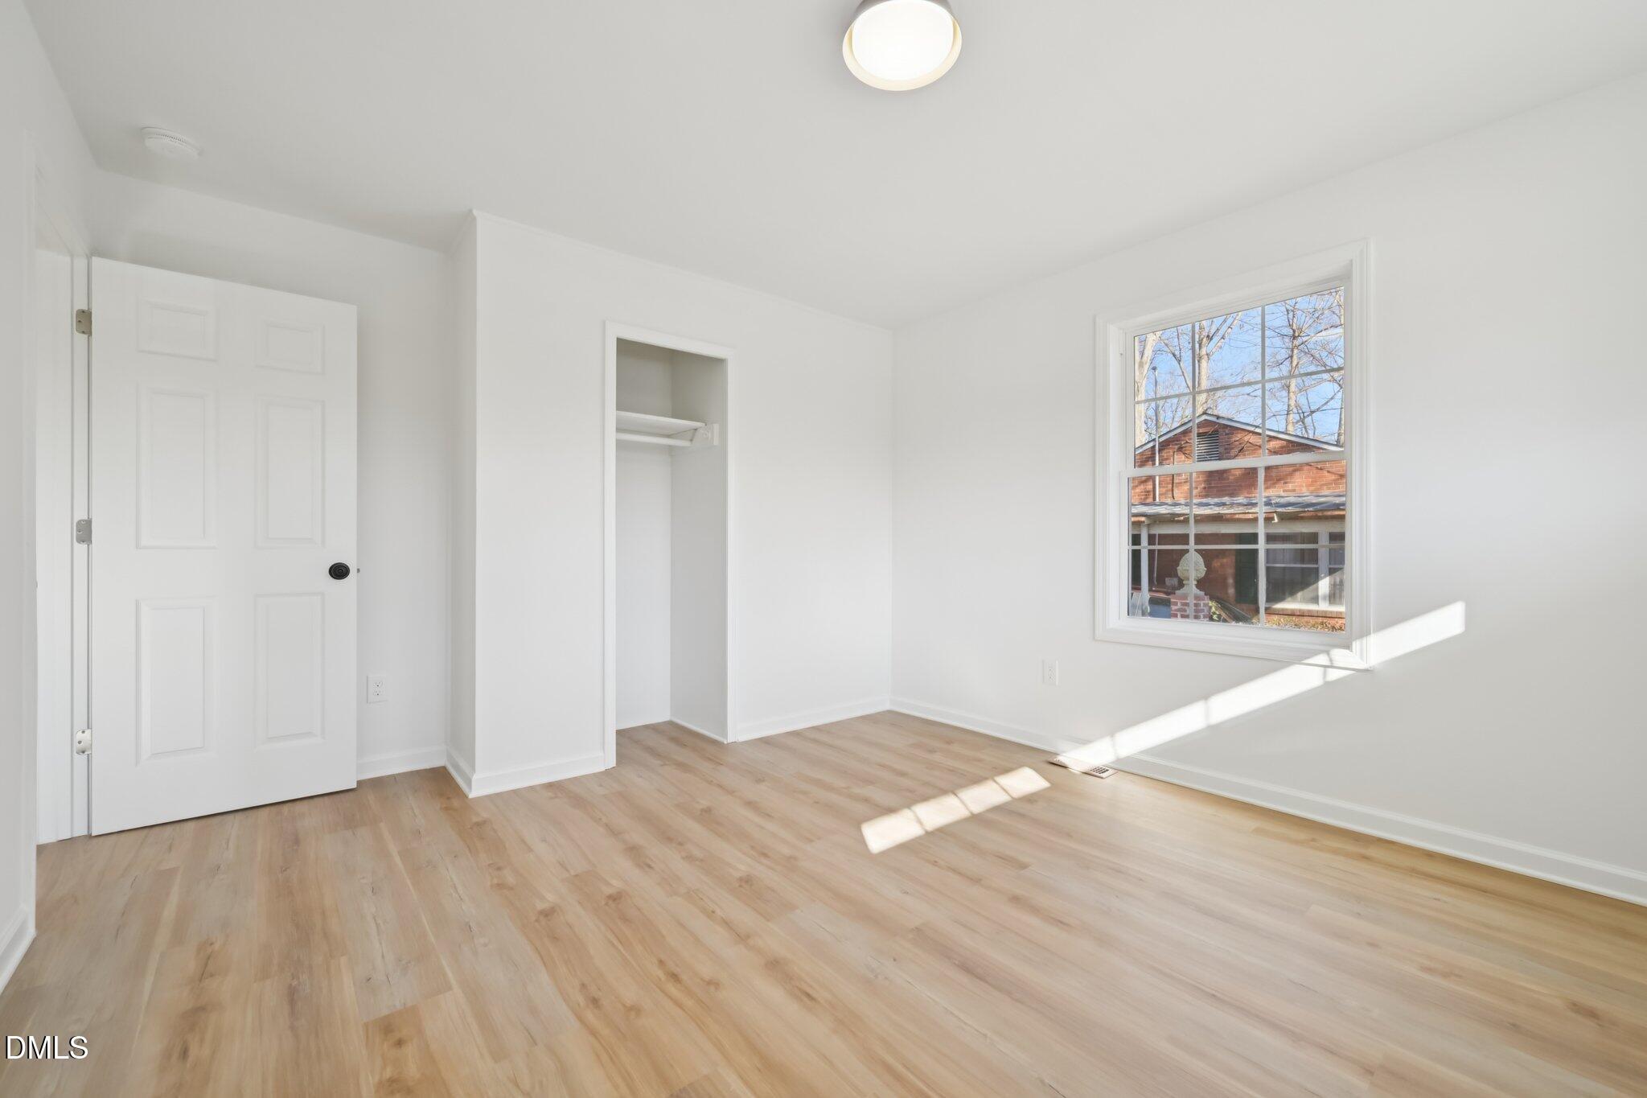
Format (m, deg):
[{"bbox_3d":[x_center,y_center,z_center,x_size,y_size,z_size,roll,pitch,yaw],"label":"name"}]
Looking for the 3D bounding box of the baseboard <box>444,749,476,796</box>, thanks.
[{"bbox_3d":[-1.605,0.976,3.030,0.028,0.085,0.533,0,1,-39],"label":"baseboard"}]

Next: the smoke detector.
[{"bbox_3d":[-2.216,-1.378,2.336,0.150,0.040,0.150,0,1,-39],"label":"smoke detector"}]

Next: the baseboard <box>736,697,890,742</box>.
[{"bbox_3d":[0.000,0.971,4.018,1.160,0.085,0.028,0,1,-39],"label":"baseboard"}]

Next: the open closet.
[{"bbox_3d":[-0.927,-0.005,3.646,0.635,2.040,0.603,0,1,-39],"label":"open closet"}]

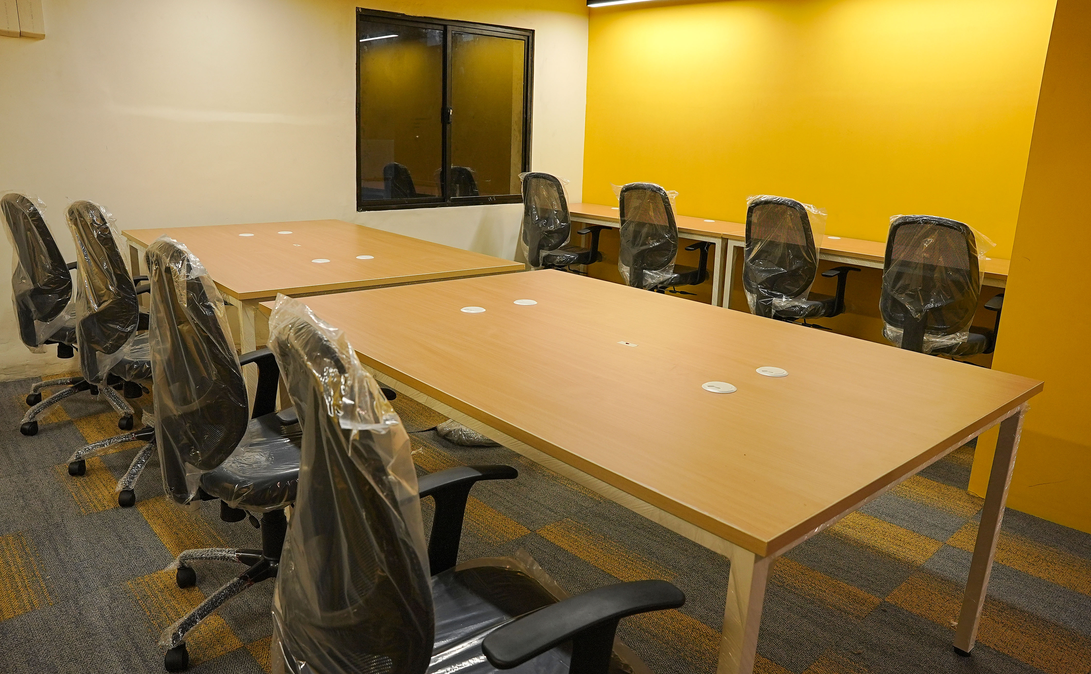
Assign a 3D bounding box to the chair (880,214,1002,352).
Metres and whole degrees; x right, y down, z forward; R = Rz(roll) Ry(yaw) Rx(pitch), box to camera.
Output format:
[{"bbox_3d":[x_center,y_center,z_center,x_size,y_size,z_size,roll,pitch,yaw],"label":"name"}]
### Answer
[{"bbox_3d":[1.847,-0.061,3.551,0.620,1.000,0.620,-7,18,-32],"label":"chair"}]

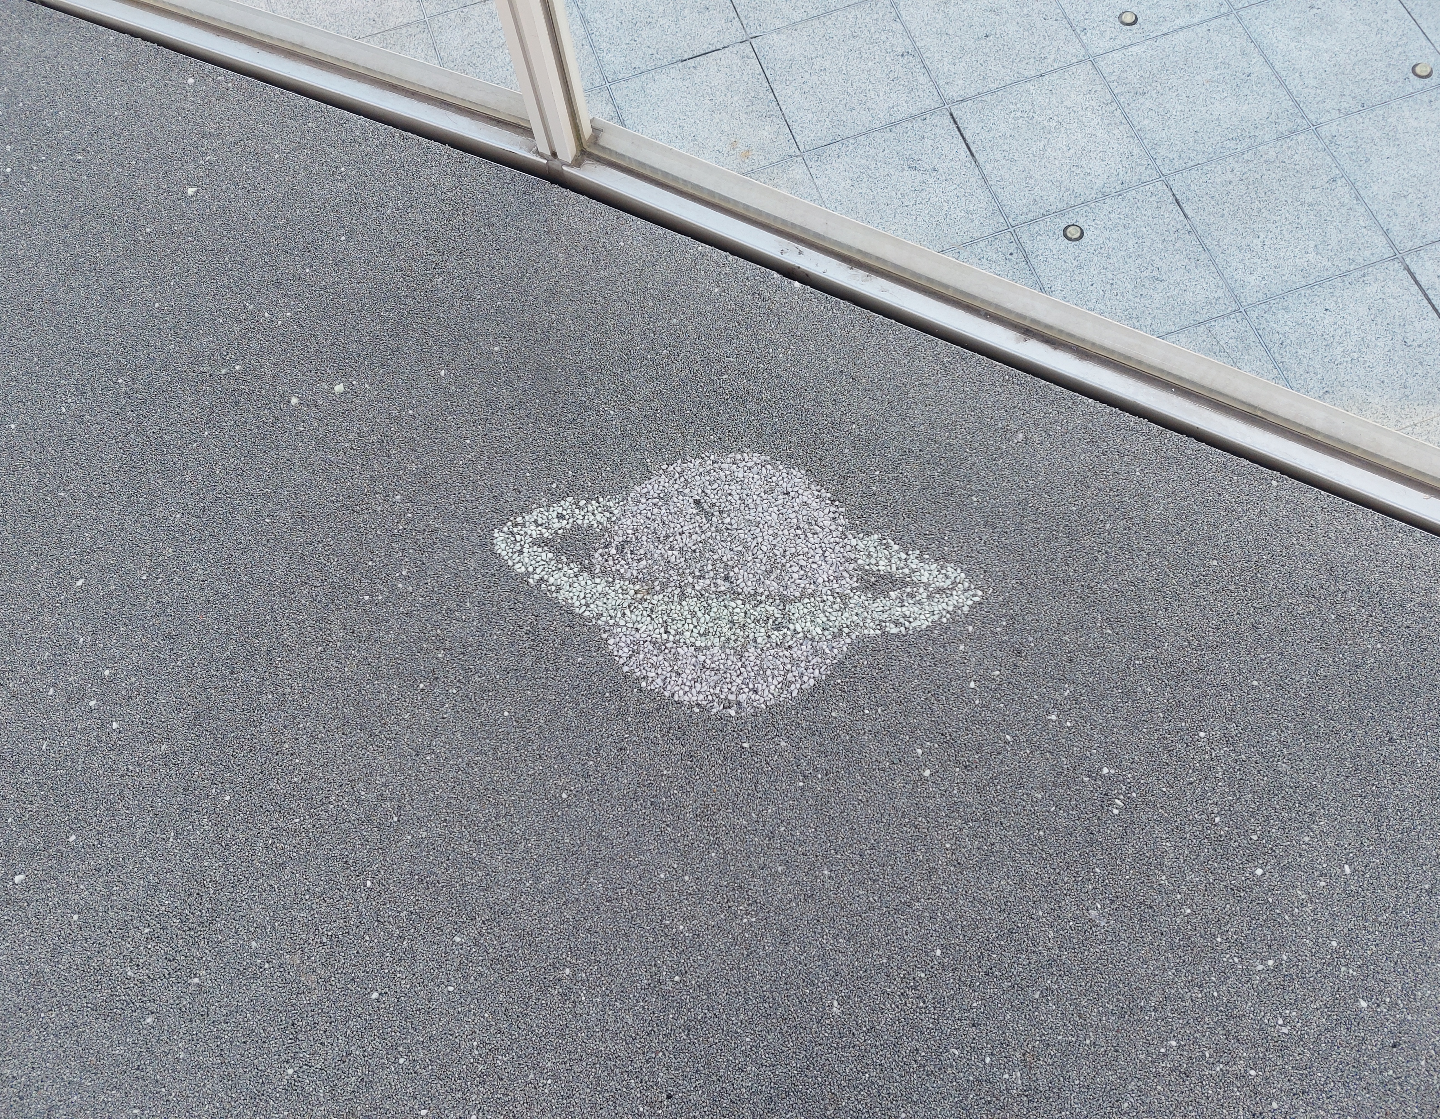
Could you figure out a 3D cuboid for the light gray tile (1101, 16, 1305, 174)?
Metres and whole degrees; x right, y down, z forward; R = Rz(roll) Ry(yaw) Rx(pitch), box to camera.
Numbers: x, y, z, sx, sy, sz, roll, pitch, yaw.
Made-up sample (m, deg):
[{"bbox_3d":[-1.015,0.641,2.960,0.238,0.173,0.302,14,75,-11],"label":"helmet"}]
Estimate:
[{"bbox_3d":[0.912,-0.886,1.974,0.298,0.015,0.298,-19,71,-3],"label":"light gray tile"}]

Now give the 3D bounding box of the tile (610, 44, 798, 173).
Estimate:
[{"bbox_3d":[-0.034,-0.858,2.026,0.298,0.015,0.298,-19,71,-3],"label":"tile"}]

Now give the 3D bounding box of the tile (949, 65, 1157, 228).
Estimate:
[{"bbox_3d":[0.629,-0.788,1.959,0.298,0.015,0.298,-19,71,-3],"label":"tile"}]

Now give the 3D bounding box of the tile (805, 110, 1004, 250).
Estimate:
[{"bbox_3d":[0.346,-0.689,1.945,0.298,0.015,0.298,-19,71,-3],"label":"tile"}]

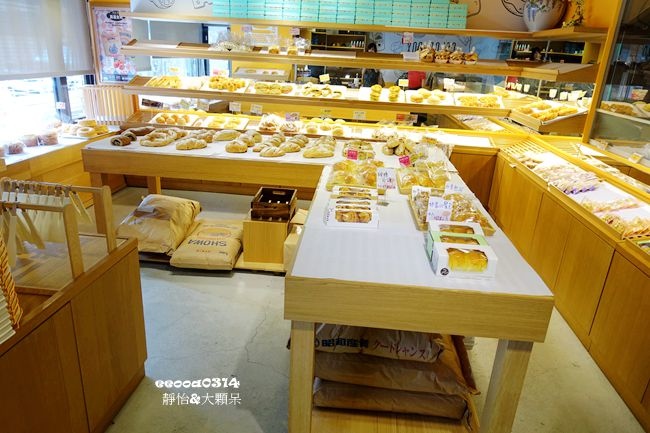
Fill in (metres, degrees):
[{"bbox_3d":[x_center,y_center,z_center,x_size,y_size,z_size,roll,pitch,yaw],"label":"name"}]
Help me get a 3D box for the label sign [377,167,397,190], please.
[{"bbox_3d":[0.303,-0.184,2.113,0.090,0.110,0.012,4,15,3],"label":"label sign"}]

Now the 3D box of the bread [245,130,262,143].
[{"bbox_3d":[-0.551,-0.634,3.443,0.120,0.068,0.140,4,21,3],"label":"bread"}]

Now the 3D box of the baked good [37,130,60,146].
[{"bbox_3d":[-2.466,-0.692,3.830,0.110,0.110,0.140,5,20,4],"label":"baked good"}]

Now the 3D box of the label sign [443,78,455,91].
[{"bbox_3d":[1.273,-1.356,4.443,0.118,0.112,0.012,5,20,4],"label":"label sign"}]

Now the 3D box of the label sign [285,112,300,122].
[{"bbox_3d":[-0.340,-1.050,4.589,0.142,0.093,0.012,4,12,3],"label":"label sign"}]

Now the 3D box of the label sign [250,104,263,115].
[{"bbox_3d":[-0.735,-1.151,4.660,0.115,0.095,0.012,4,12,3],"label":"label sign"}]

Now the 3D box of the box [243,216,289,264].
[{"bbox_3d":[-0.404,0.117,3.233,0.290,0.306,0.420,5,20,4],"label":"box"}]

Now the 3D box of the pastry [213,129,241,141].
[{"bbox_3d":[-0.844,-0.699,3.723,0.240,0.075,0.120,-1,21,-10],"label":"pastry"}]

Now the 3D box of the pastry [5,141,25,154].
[{"bbox_3d":[-2.344,-0.527,3.288,0.110,0.082,0.115,4,21,3],"label":"pastry"}]

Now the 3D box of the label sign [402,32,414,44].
[{"bbox_3d":[0.814,-1.735,4.223,0.110,0.115,0.012,5,20,4],"label":"label sign"}]

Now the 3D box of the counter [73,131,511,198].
[{"bbox_3d":[-0.345,-0.189,3.626,2.753,0.762,1.005,5,20,4],"label":"counter"}]

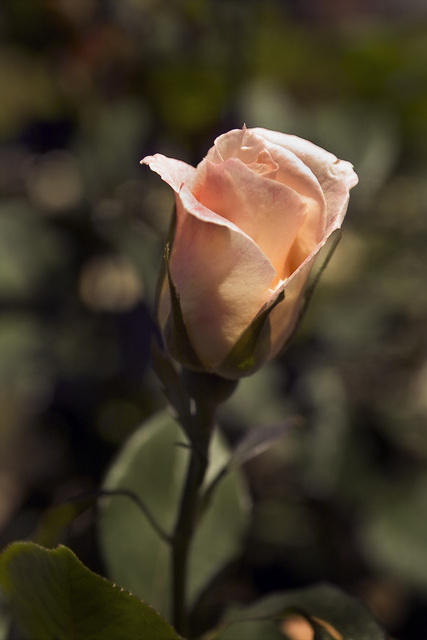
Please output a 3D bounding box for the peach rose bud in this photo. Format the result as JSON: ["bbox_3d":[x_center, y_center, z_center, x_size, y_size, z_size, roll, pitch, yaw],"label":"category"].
[{"bbox_3d":[0.008,-0.016,0.320,0.049,0.053,0.047,8,21,-3],"label":"peach rose bud"}]

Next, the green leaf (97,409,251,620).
[{"bbox_3d":[-0.010,0.052,0.360,0.040,0.056,0.012,2,-12,0],"label":"green leaf"}]

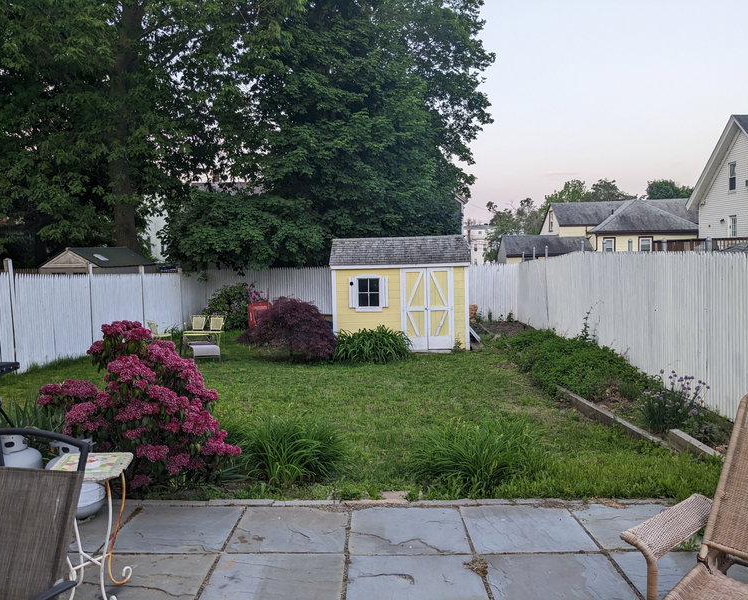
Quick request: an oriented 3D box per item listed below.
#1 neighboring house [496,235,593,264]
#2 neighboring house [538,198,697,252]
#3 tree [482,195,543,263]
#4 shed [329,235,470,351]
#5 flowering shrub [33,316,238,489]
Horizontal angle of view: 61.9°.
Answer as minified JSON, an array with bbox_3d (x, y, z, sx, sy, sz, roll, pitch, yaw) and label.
[{"bbox_3d":[10.554,-2.188,37.956,5.200,3.500,5.000,-1,4,4],"label":"neighboring house"},{"bbox_3d":[18.979,-4.312,46.352,11.500,6.200,8.500,-1,4,7],"label":"neighboring house"},{"bbox_3d":[13.265,-5.977,59.762,6.000,8.100,6.000,-2,4,0],"label":"tree"},{"bbox_3d":[0.627,-0.194,14.218,3.000,2.460,2.000,-1,4,1],"label":"shed"},{"bbox_3d":[-1.578,0.658,4.198,1.270,1.090,1.120,-1,4,1],"label":"flowering shrub"}]

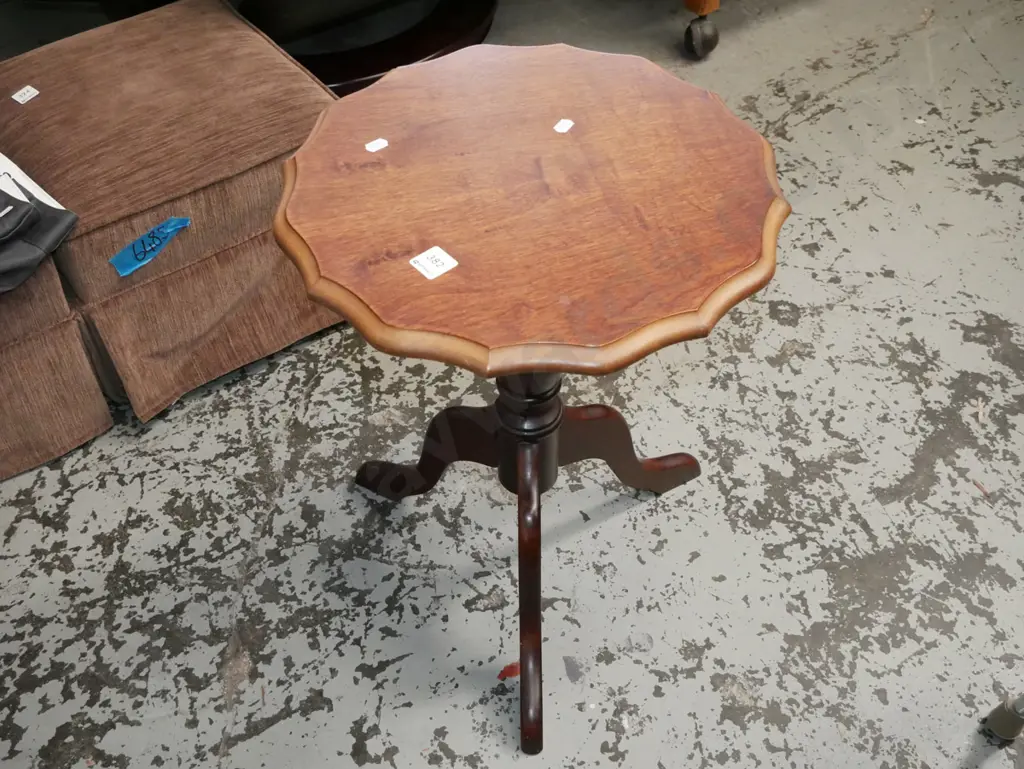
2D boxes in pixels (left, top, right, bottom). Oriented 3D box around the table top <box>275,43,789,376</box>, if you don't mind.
[{"bbox_3d":[0.015,-0.155,0.925,0.404,0.018,0.404,-1,47,0],"label":"table top"}]

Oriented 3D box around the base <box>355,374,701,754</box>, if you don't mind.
[{"bbox_3d":[0.018,0.059,1.081,0.407,0.501,0.352,-1,47,0],"label":"base"}]

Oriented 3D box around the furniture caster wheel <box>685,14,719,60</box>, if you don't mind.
[{"bbox_3d":[0.314,-0.569,1.952,0.050,0.068,0.058,21,51,19],"label":"furniture caster wheel"}]

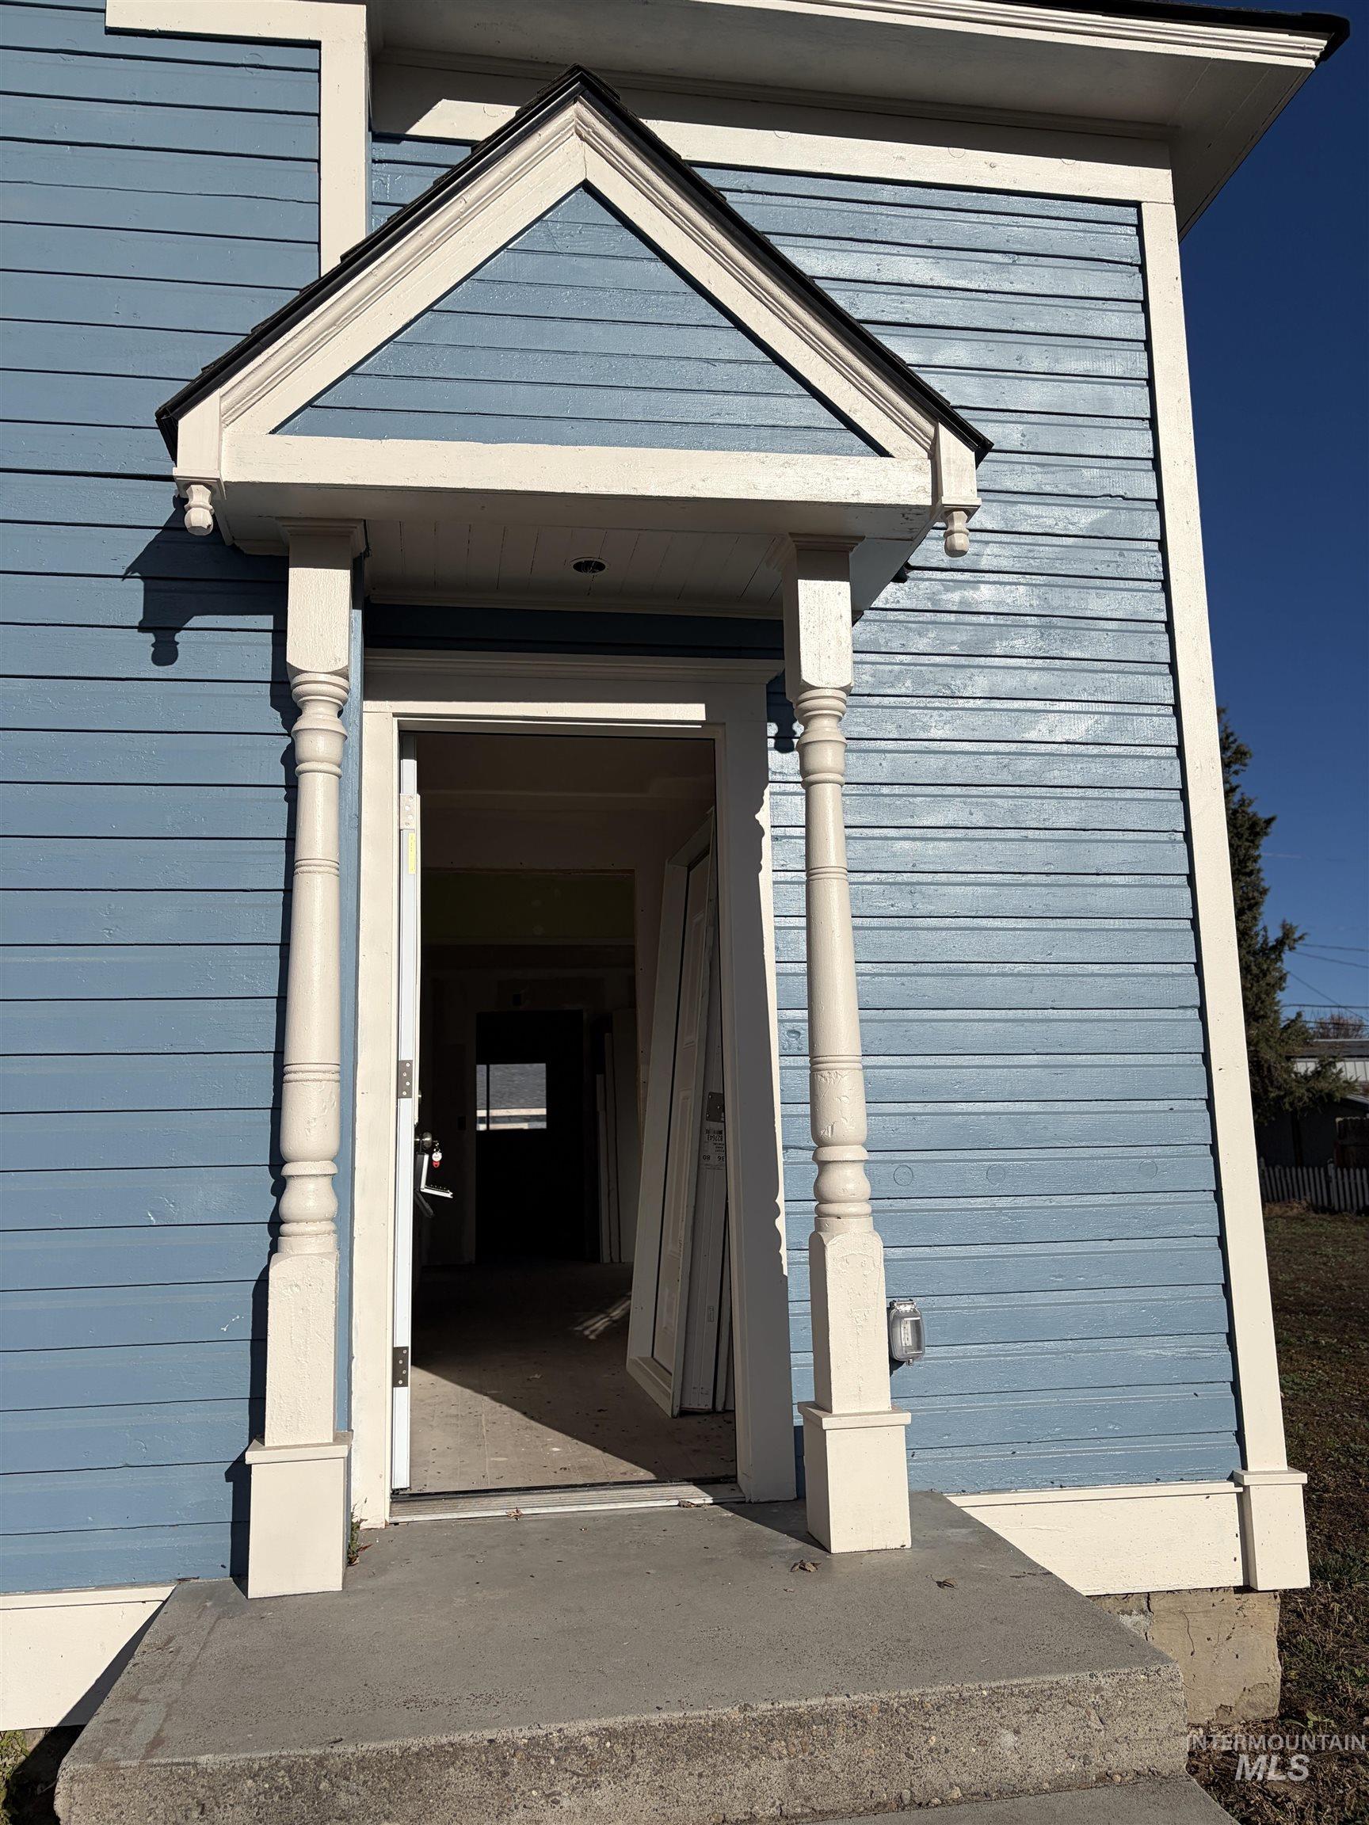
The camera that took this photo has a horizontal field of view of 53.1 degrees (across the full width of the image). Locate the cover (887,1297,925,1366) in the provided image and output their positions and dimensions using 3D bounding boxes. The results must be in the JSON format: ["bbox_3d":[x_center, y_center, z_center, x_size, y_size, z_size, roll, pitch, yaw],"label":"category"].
[{"bbox_3d":[0.603,1.131,3.713,0.078,0.160,0.067,0,-9,-8],"label":"cover"}]

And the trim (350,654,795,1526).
[{"bbox_3d":[-0.287,0.410,3.741,1.175,2.307,0.164,0,-9,-8],"label":"trim"}]

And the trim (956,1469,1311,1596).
[{"bbox_3d":[1.194,1.685,3.701,1.022,0.304,0.104,0,-9,-8],"label":"trim"}]

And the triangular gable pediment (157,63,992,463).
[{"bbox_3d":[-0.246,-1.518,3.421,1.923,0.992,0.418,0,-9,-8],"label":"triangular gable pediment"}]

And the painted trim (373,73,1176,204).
[{"bbox_3d":[0.330,-2.417,4.278,2.527,0.235,0.045,0,-9,-8],"label":"painted trim"}]

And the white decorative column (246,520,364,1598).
[{"bbox_3d":[-0.868,0.260,3.210,0.214,2.456,0.201,0,-9,-8],"label":"white decorative column"}]

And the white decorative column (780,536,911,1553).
[{"bbox_3d":[0.391,0.271,3.433,0.210,2.456,0.209,0,-9,-8],"label":"white decorative column"}]

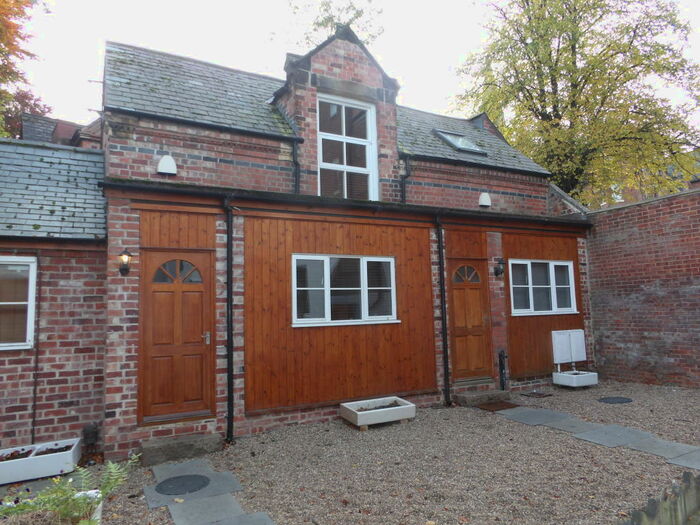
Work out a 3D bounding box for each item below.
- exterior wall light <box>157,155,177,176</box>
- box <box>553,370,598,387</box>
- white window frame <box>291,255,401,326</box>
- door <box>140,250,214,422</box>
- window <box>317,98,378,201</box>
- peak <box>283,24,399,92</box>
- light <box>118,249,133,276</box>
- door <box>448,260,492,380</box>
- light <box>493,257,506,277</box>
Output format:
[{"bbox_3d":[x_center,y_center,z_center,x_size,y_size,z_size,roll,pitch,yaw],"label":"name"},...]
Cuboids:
[{"bbox_3d":[-2.623,-1.383,6.957,0.252,0.277,0.110,1,-6,-28],"label":"exterior wall light"},{"bbox_3d":[4.078,2.115,8.804,0.620,0.187,0.450,1,-6,-27],"label":"box"},{"bbox_3d":[-0.021,0.402,7.098,1.730,0.984,0.110,1,-6,-28],"label":"white window frame"},{"bbox_3d":[-2.105,0.878,5.967,0.908,2.050,0.100,1,-6,-28],"label":"door"},{"bbox_3d":[-0.034,-1.996,8.561,1.197,1.773,0.120,1,-6,-28],"label":"window"},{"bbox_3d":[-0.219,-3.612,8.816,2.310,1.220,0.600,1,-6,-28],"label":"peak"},{"bbox_3d":[-2.605,-0.001,5.640,0.154,0.315,0.190,1,-6,-28],"label":"light"},{"bbox_3d":[2.032,0.967,8.211,0.915,2.025,0.100,1,-6,-28],"label":"door"},{"bbox_3d":[2.641,0.073,8.489,0.154,0.325,0.190,1,-6,-28],"label":"light"}]

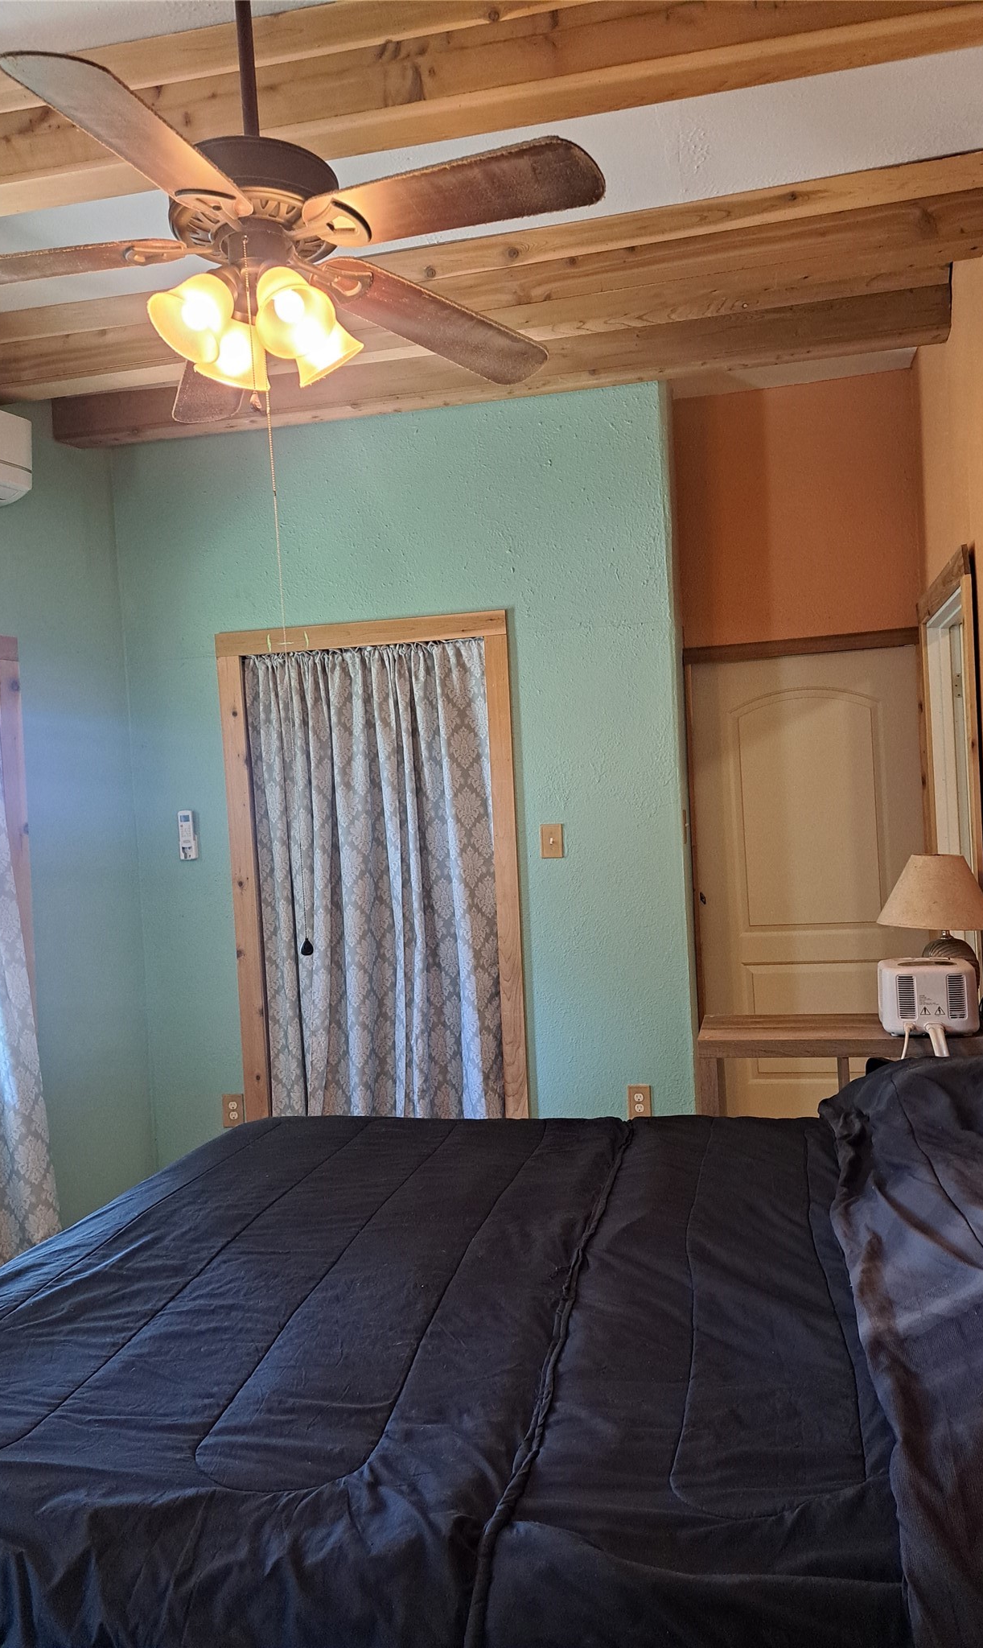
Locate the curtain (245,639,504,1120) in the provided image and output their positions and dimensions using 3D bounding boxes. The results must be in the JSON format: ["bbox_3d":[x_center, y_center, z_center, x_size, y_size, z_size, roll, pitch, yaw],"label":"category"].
[{"bbox_3d":[-0.432,0.351,4.226,0.920,2.000,0.090,-3,1,12],"label":"curtain"}]

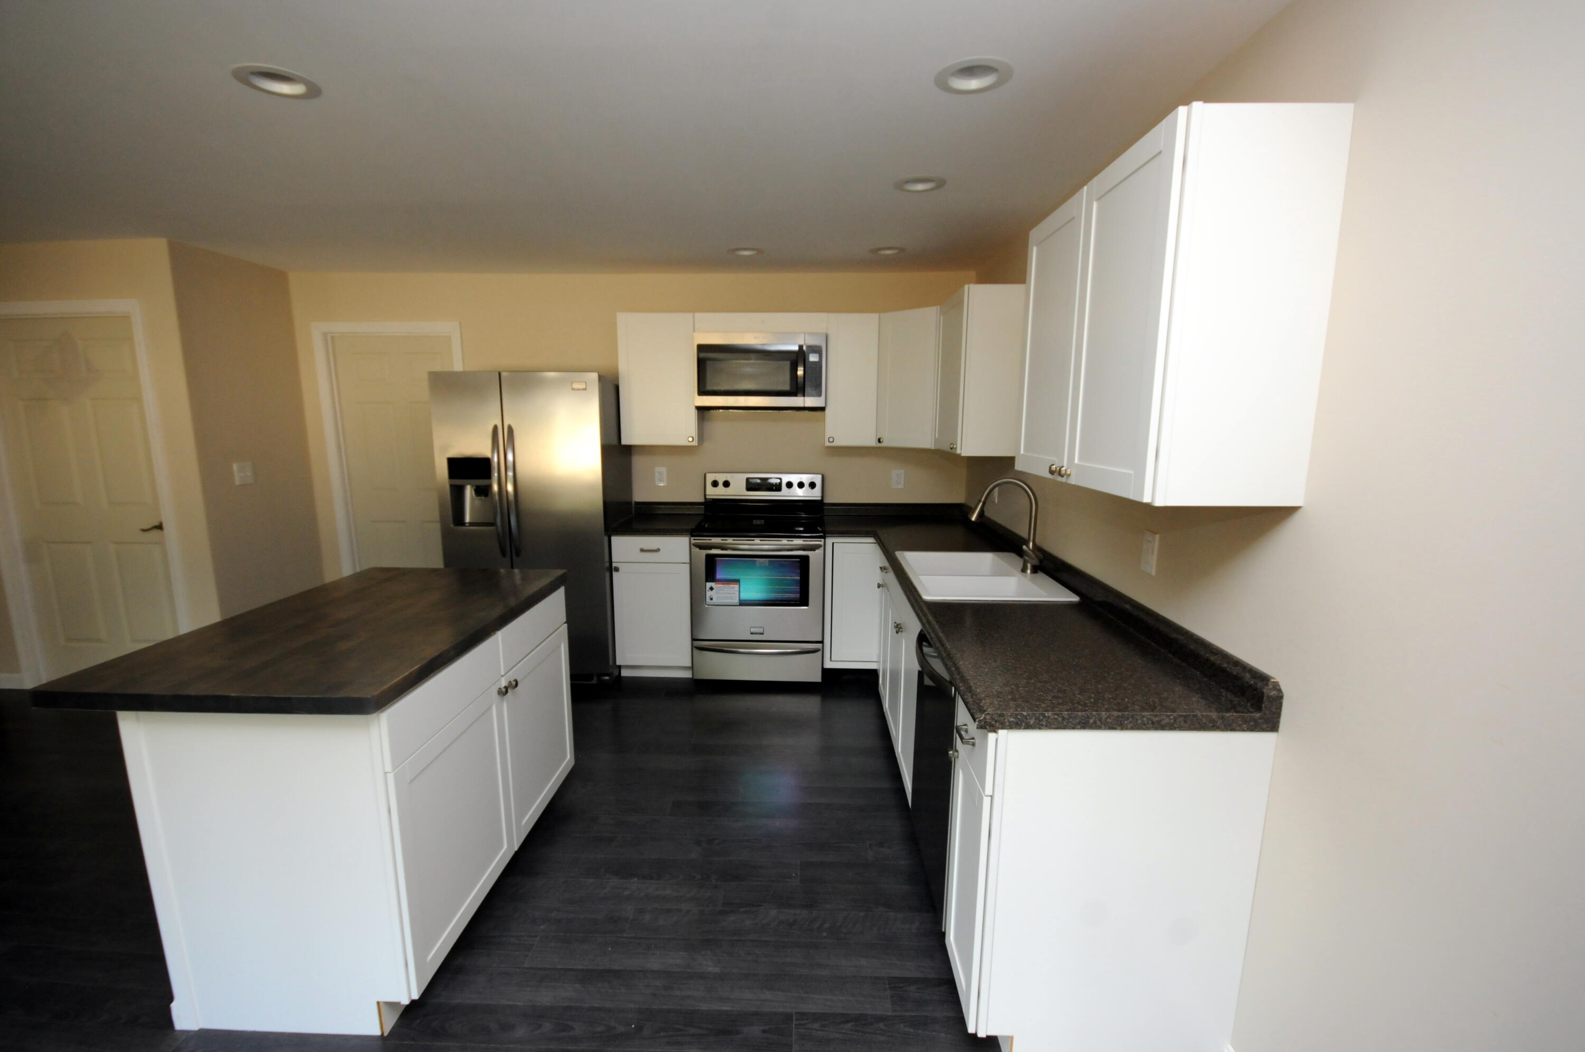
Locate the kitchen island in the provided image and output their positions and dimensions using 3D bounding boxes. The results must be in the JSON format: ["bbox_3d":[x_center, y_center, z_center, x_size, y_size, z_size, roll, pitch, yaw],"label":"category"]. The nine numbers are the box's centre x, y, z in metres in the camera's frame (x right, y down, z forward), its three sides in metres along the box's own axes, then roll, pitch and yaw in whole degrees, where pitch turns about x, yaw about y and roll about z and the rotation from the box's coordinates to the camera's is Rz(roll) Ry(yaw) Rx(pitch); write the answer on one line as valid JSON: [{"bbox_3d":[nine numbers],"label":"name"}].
[{"bbox_3d":[-1.341,0.740,2.200,0.836,0.919,1.224,0,10,1],"label":"kitchen island"}]

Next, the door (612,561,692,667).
[{"bbox_3d":[-0.802,0.516,3.814,0.443,0.615,0.020,0,9,2],"label":"door"}]

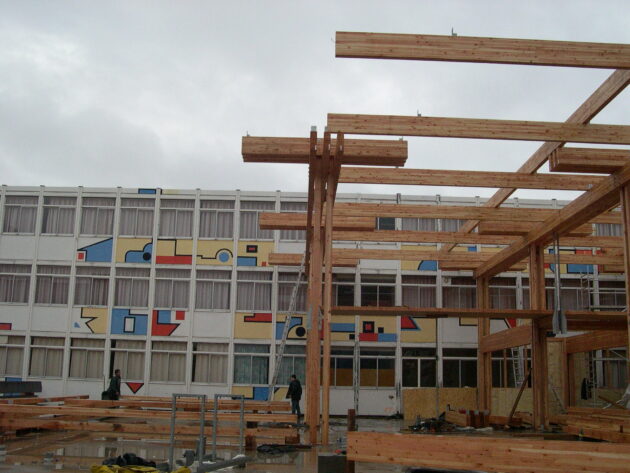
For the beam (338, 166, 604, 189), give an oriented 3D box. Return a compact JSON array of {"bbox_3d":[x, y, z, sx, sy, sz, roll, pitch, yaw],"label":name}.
[{"bbox_3d":[4.332,-1.592,19.152,7.300,0.420,0.140,1,-11,-1],"label":"beam"}]

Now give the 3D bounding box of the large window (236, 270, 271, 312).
[{"bbox_3d":[-2.642,2.348,30.088,1.550,1.800,0.120,1,-11,-1],"label":"large window"}]

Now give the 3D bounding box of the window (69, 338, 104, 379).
[{"bbox_3d":[-9.746,5.219,29.601,1.487,1.738,0.150,2,-11,-1],"label":"window"}]

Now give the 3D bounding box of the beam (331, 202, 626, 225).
[{"bbox_3d":[4.803,-0.689,21.239,9.214,0.400,0.120,1,-11,-1],"label":"beam"}]

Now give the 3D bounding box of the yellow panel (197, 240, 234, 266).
[{"bbox_3d":[-4.380,0.736,30.382,1.610,1.140,0.080,1,-11,-1],"label":"yellow panel"}]

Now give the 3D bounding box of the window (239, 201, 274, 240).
[{"bbox_3d":[-2.574,-0.705,30.865,1.500,1.750,0.150,1,-12,0],"label":"window"}]

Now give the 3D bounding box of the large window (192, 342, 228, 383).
[{"bbox_3d":[-4.387,5.327,28.990,1.550,1.731,0.120,1,-11,-1],"label":"large window"}]

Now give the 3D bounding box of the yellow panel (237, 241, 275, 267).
[{"bbox_3d":[-2.619,0.767,30.489,1.674,1.143,0.100,2,-11,-1],"label":"yellow panel"}]

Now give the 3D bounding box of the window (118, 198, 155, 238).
[{"bbox_3d":[-7.894,-0.837,30.641,1.610,1.750,0.120,1,-11,-1],"label":"window"}]

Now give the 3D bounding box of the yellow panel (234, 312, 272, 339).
[{"bbox_3d":[-2.598,3.807,29.311,1.618,1.113,0.070,1,-11,-1],"label":"yellow panel"}]

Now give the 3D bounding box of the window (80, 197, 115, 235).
[{"bbox_3d":[-9.615,-0.885,30.623,1.590,1.750,0.120,1,-11,-1],"label":"window"}]

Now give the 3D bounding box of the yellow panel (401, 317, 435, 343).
[{"bbox_3d":[4.508,4.034,29.962,1.602,1.143,0.100,2,-11,-1],"label":"yellow panel"}]

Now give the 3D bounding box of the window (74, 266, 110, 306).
[{"bbox_3d":[-9.648,2.168,30.003,1.630,1.770,0.120,1,-11,-1],"label":"window"}]

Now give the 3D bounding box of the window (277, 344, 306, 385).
[{"bbox_3d":[-0.916,5.466,29.489,1.500,1.720,0.120,1,-11,-1],"label":"window"}]

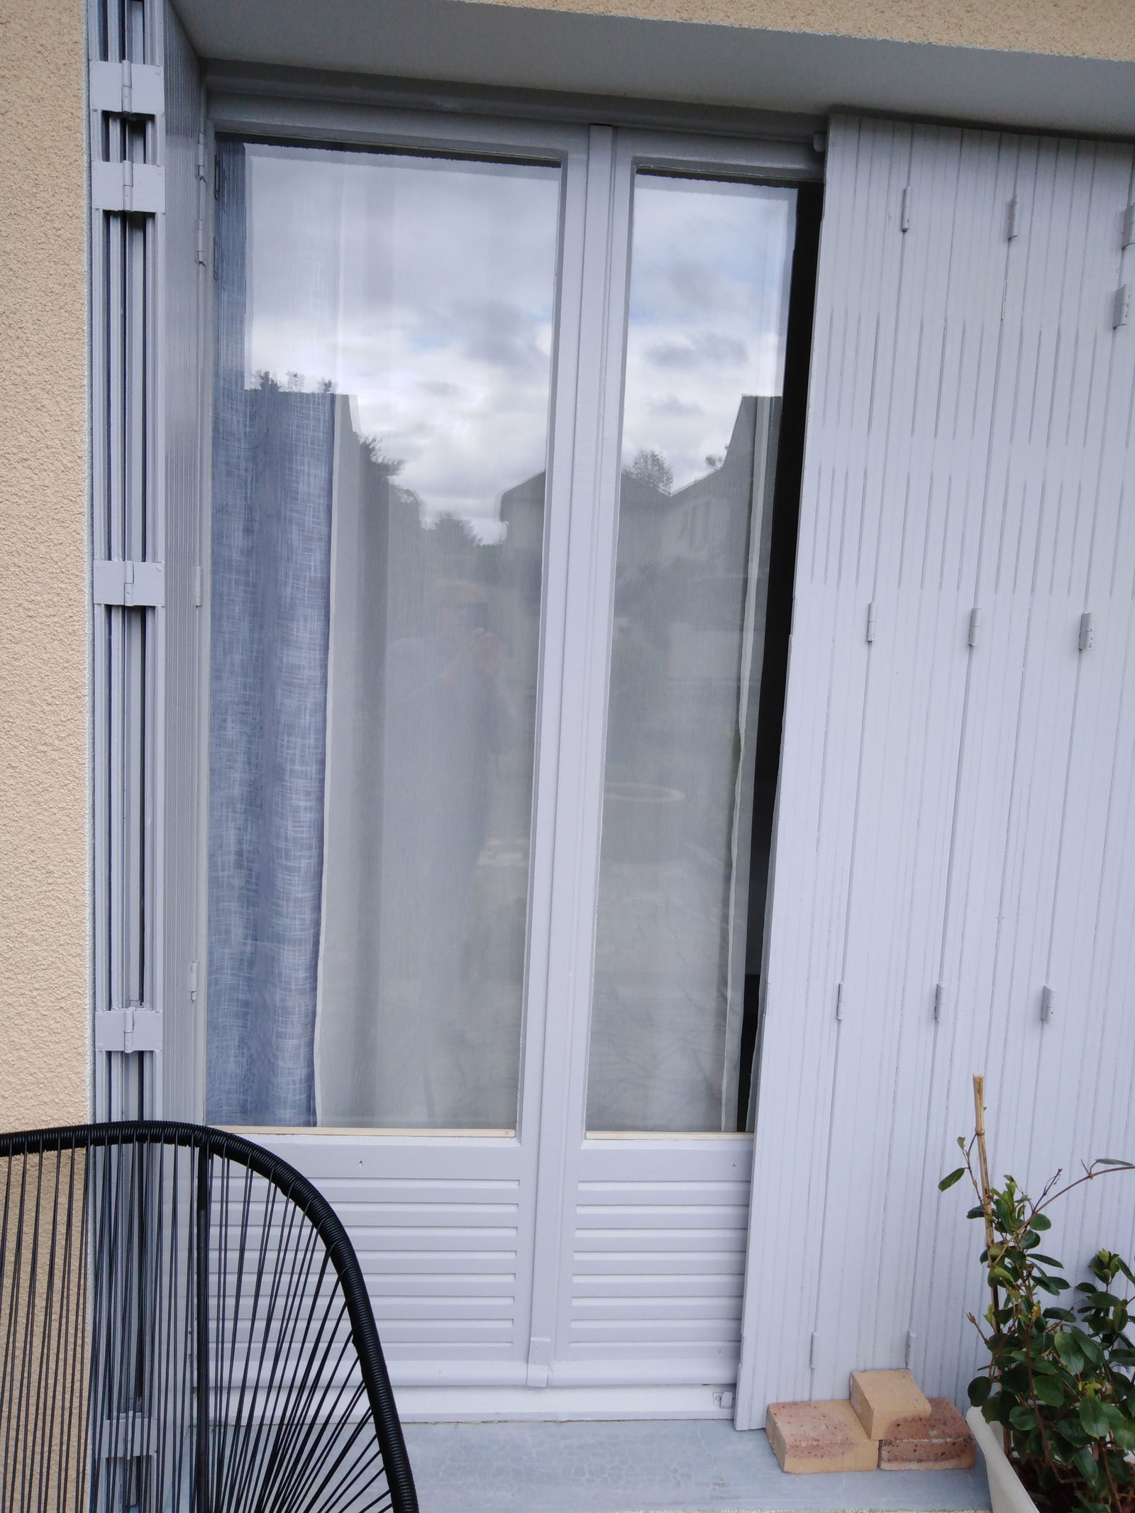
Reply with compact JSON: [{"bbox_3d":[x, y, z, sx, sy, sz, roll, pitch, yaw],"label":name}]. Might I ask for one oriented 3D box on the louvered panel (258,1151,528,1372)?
[{"bbox_3d":[-0.360,0.874,1.985,0.582,0.437,0.040,2,7,-5],"label":"louvered panel"}]

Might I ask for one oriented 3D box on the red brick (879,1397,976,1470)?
[{"bbox_3d":[0.619,1.201,2.016,0.166,0.057,0.106,2,7,-5],"label":"red brick"}]

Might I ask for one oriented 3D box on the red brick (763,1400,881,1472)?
[{"bbox_3d":[0.450,1.194,2.001,0.169,0.057,0.106,2,7,-5],"label":"red brick"}]

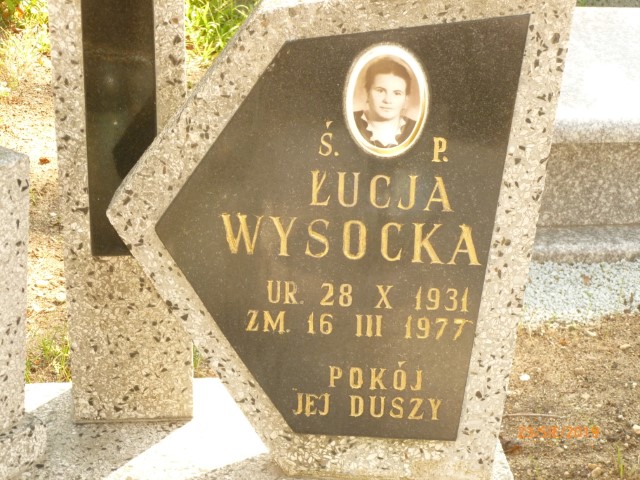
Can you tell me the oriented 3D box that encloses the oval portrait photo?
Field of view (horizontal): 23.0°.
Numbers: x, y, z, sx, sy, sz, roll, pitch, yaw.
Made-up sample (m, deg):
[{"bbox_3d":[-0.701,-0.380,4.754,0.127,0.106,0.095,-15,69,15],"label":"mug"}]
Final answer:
[{"bbox_3d":[0.085,-0.177,2.000,0.108,0.147,0.012,2,13,6],"label":"oval portrait photo"}]

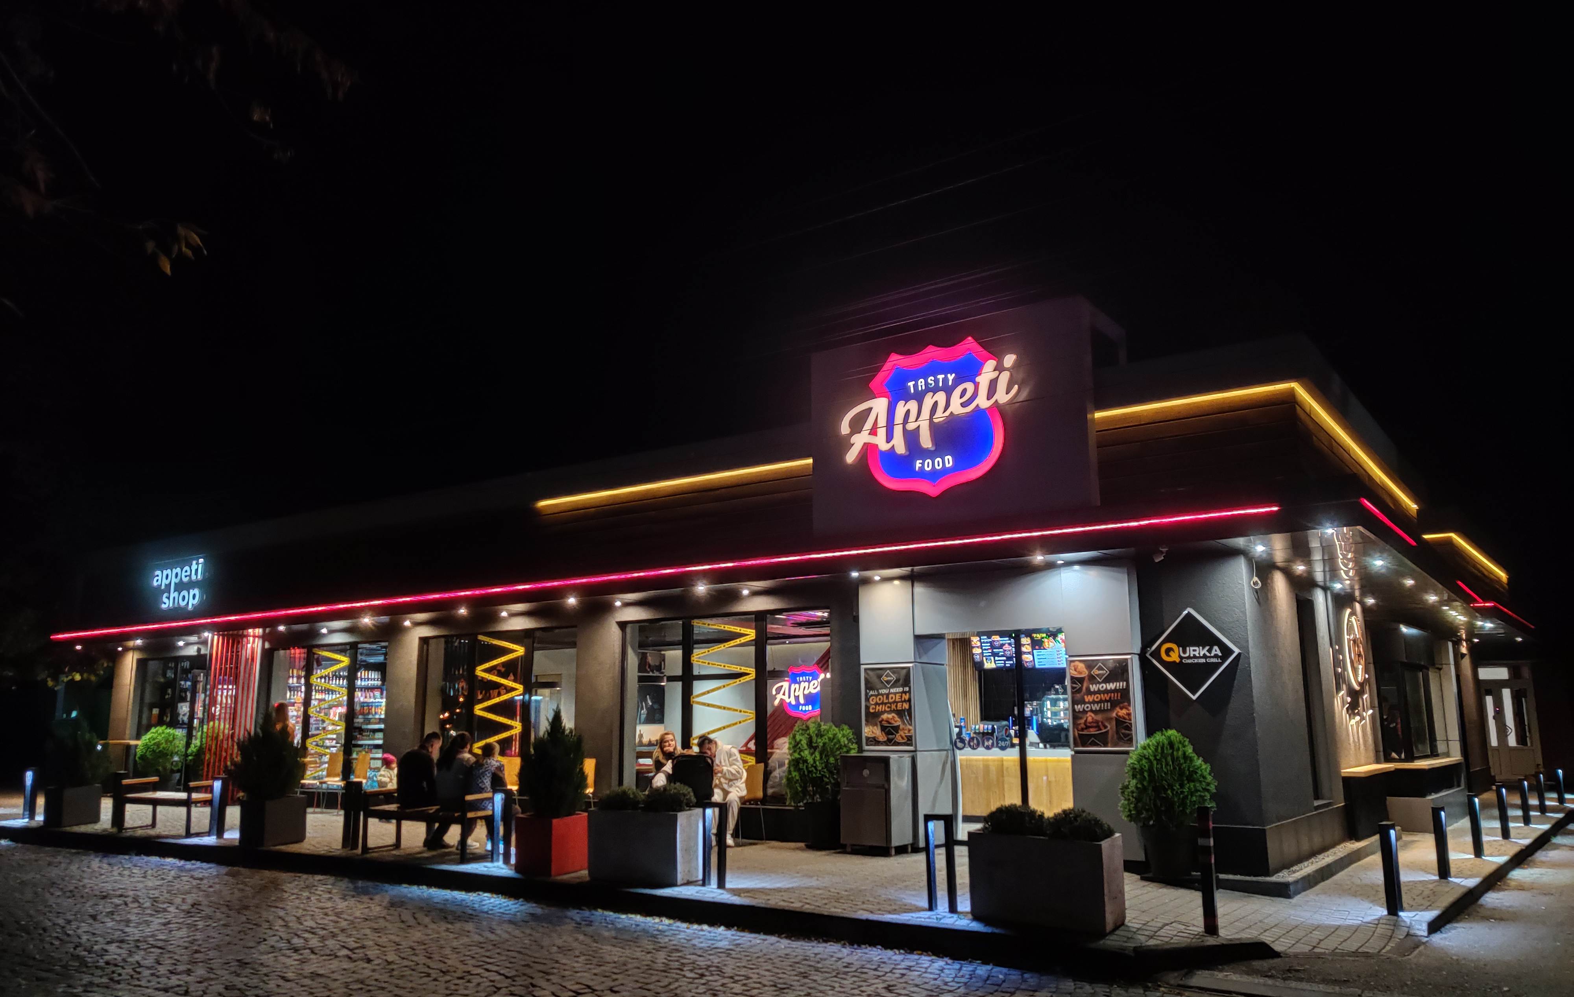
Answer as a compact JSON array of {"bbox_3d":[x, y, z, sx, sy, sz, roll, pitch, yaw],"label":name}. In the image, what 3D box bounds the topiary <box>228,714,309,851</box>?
[{"bbox_3d":[-5.669,3.085,13.510,0.700,1.359,0.700,-8,-14,33],"label":"topiary"}]

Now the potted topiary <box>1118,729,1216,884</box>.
[{"bbox_3d":[3.303,2.643,10.731,0.900,1.250,0.880,-8,-13,33],"label":"potted topiary"}]

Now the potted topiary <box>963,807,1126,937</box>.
[{"bbox_3d":[1.823,2.579,8.685,0.975,0.775,0.460,-8,-14,34],"label":"potted topiary"}]

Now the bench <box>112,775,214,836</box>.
[{"bbox_3d":[-7.836,3.949,15.699,1.742,0.641,0.540,-8,-13,36],"label":"bench"}]

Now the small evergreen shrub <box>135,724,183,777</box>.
[{"bbox_3d":[-10.233,4.138,20.053,0.730,0.840,0.730,-8,-14,33],"label":"small evergreen shrub"}]

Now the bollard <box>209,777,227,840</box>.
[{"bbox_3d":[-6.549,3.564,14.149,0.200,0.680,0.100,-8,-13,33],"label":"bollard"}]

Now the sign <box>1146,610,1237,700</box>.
[{"bbox_3d":[3.846,1.469,11.612,0.906,0.877,0.060,-8,-13,36],"label":"sign"}]

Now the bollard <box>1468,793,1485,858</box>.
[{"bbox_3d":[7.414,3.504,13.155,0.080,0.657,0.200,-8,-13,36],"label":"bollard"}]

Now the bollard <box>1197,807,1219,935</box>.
[{"bbox_3d":[2.803,2.478,8.189,0.085,0.817,0.085,-8,-14,33],"label":"bollard"}]

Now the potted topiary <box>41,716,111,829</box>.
[{"bbox_3d":[-9.733,3.756,16.919,0.769,1.458,0.769,-8,-13,36],"label":"potted topiary"}]

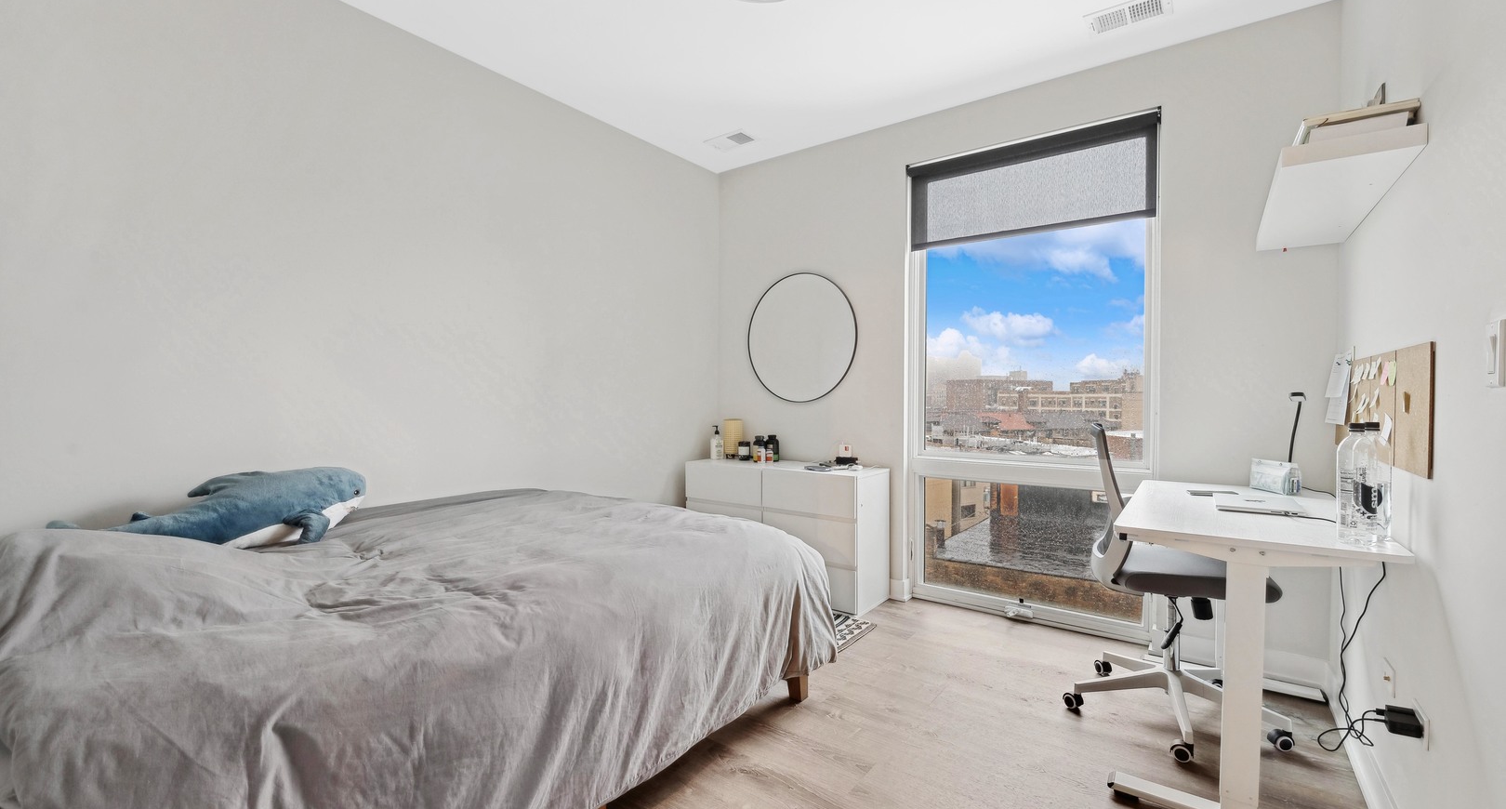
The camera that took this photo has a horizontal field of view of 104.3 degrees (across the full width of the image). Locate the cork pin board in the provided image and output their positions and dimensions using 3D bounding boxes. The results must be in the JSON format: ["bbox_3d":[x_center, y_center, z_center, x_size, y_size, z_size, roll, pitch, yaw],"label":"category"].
[{"bbox_3d":[1.821,0.008,1.720,0.014,0.297,1.130,1,1,38],"label":"cork pin board"}]

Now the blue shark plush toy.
[{"bbox_3d":[-1.608,0.347,1.817,0.800,0.270,0.310,0,1,-43],"label":"blue shark plush toy"}]

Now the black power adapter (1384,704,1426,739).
[{"bbox_3d":[1.523,0.744,1.374,0.050,0.030,0.072,1,1,37],"label":"black power adapter"}]

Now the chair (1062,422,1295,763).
[{"bbox_3d":[1.555,0.608,2.141,0.660,1.060,0.680,1,1,38],"label":"chair"}]

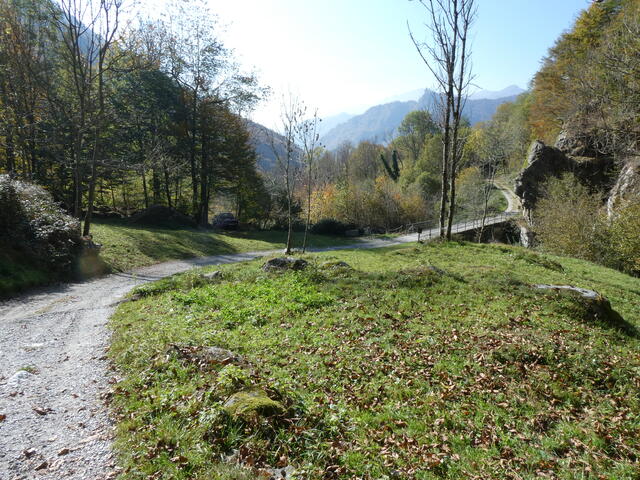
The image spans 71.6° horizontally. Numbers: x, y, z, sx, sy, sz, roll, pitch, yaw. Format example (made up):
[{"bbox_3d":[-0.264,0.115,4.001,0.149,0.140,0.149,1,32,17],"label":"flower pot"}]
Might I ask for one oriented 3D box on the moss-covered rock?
[{"bbox_3d":[-0.478,1.175,3.200,0.420,0.150,0.290,-1,6,-6],"label":"moss-covered rock"}]

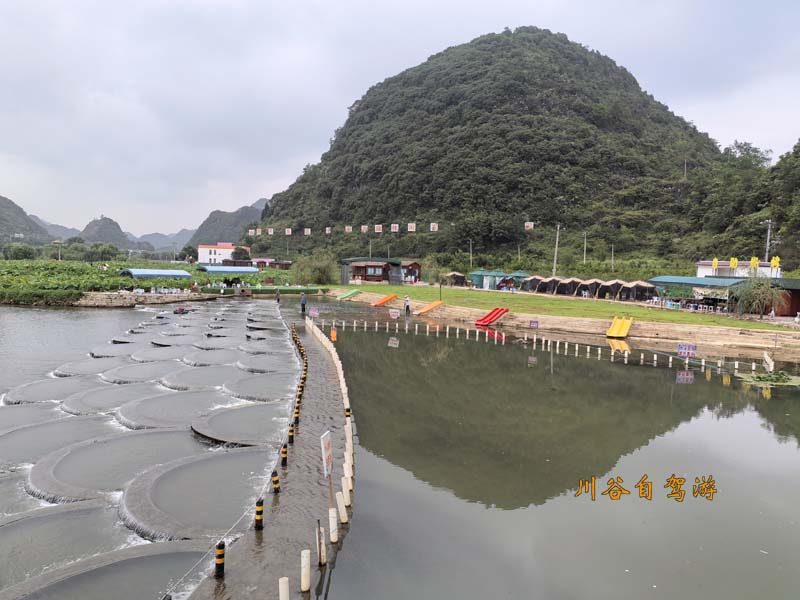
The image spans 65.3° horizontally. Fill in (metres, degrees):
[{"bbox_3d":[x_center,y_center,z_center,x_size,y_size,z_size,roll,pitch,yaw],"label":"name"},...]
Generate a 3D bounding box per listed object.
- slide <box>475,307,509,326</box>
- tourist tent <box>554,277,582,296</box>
[{"bbox_3d":[6.762,1.195,45.131,2.400,1.200,1.250,-1,4,-41],"label":"slide"},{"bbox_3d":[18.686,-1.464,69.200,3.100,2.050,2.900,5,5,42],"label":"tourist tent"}]

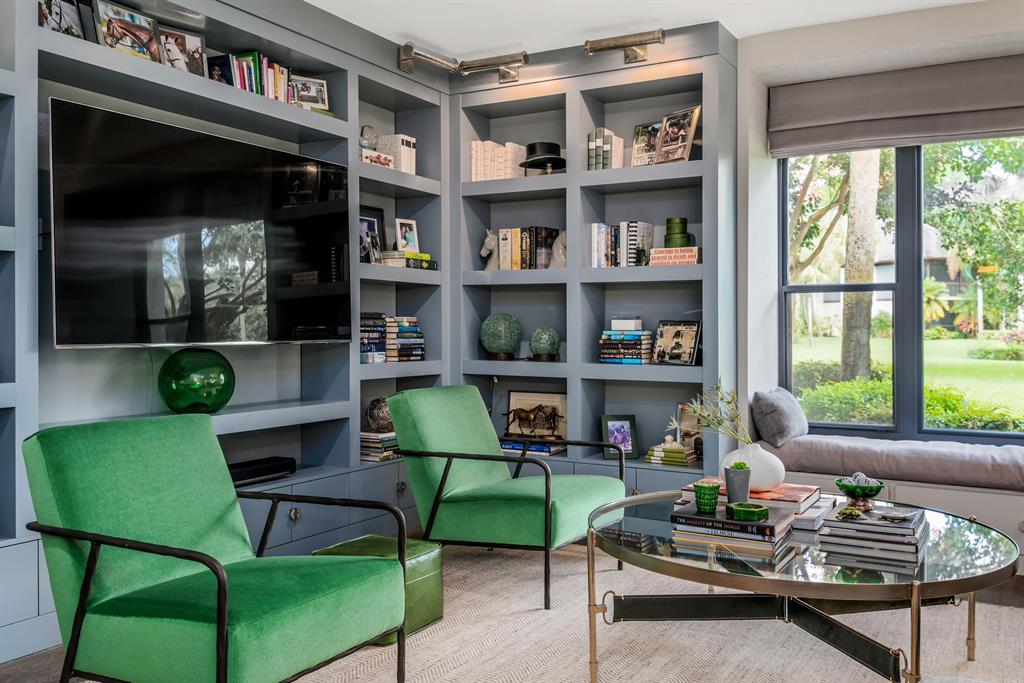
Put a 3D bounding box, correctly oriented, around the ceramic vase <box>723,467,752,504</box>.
[{"bbox_3d":[0.708,0.458,2.671,0.081,0.130,0.081,1,1,30],"label":"ceramic vase"}]

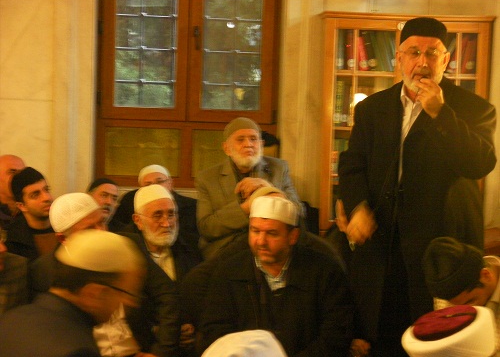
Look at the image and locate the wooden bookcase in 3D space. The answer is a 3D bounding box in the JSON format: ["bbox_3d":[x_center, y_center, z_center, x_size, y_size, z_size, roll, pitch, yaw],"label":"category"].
[{"bbox_3d":[0.904,-0.076,7.558,1.010,1.820,0.360,2,5,0],"label":"wooden bookcase"}]

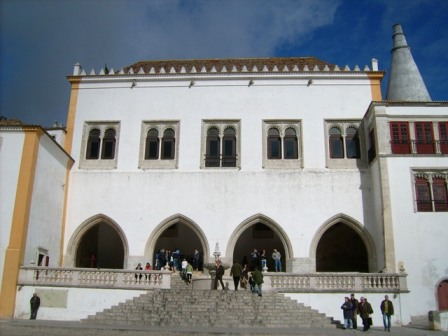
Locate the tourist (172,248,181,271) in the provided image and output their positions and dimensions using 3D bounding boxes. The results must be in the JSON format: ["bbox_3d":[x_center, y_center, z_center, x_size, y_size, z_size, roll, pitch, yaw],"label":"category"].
[{"bbox_3d":[-3.738,7.233,35.500,0.420,1.693,0.550,-3,-16,14],"label":"tourist"}]

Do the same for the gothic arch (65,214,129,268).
[{"bbox_3d":[-10.002,6.007,36.573,5.112,4.426,1.000,0,-15,3],"label":"gothic arch"}]

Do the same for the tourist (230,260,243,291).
[{"bbox_3d":[0.755,6.461,27.159,0.600,1.740,0.420,0,-15,3],"label":"tourist"}]

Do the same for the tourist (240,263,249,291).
[{"bbox_3d":[1.352,7.177,29.836,0.500,1.620,0.420,-14,-21,43],"label":"tourist"}]

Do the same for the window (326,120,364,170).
[{"bbox_3d":[9.816,-1.903,36.524,3.228,4.101,0.400,0,-15,4],"label":"window"}]

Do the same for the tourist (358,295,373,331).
[{"bbox_3d":[7.111,7.346,22.829,0.660,1.650,0.480,-5,-17,21],"label":"tourist"}]

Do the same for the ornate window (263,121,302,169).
[{"bbox_3d":[4.716,-1.906,36.172,3.172,4.114,0.400,0,-16,4],"label":"ornate window"}]

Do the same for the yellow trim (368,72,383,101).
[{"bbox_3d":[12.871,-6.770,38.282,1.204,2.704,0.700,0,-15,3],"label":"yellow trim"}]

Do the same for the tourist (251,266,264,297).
[{"bbox_3d":[2.117,7.100,28.200,0.580,1.781,0.500,3,-15,-8],"label":"tourist"}]

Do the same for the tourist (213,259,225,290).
[{"bbox_3d":[-0.254,6.370,27.034,0.500,1.770,0.550,11,-18,-32],"label":"tourist"}]

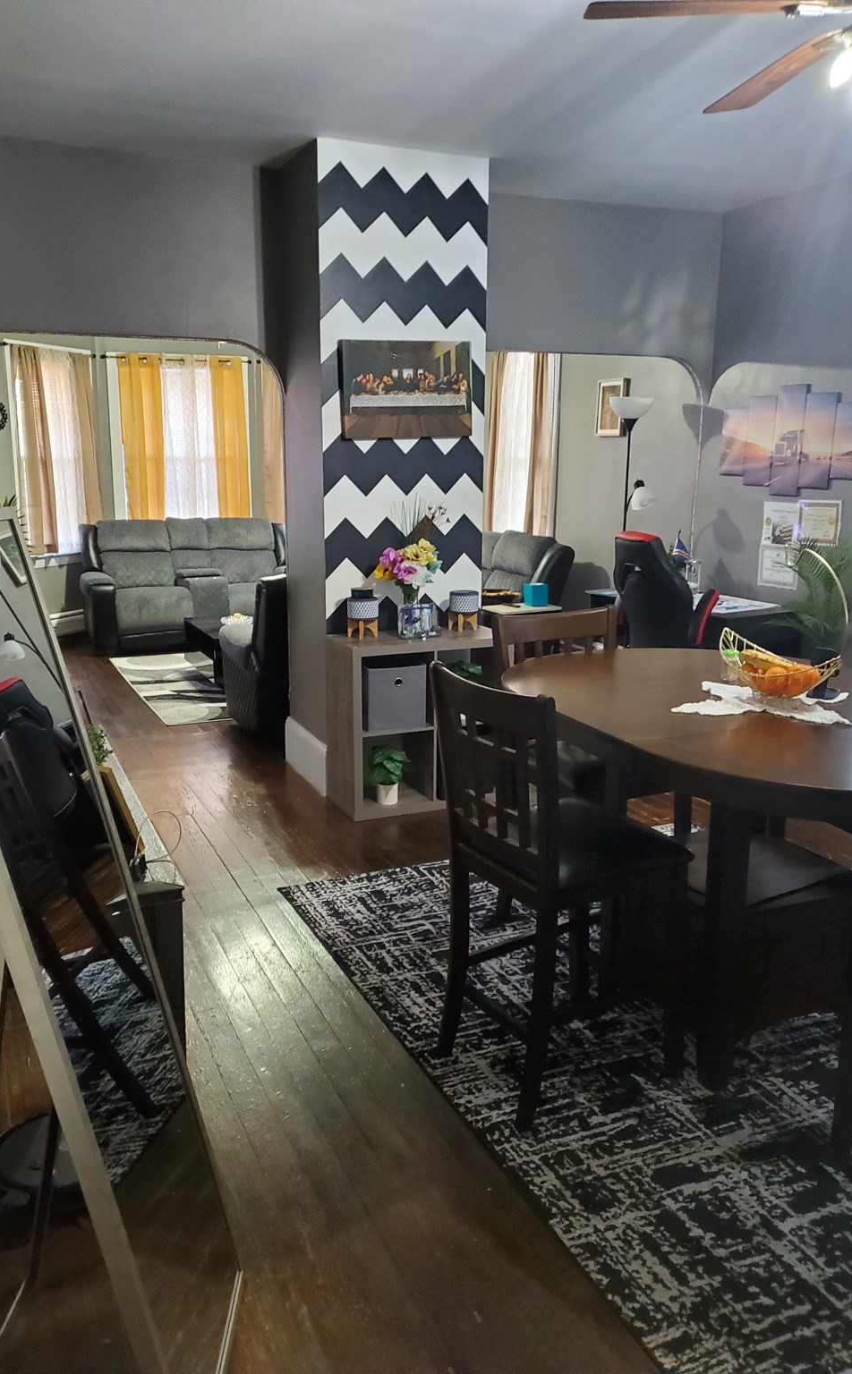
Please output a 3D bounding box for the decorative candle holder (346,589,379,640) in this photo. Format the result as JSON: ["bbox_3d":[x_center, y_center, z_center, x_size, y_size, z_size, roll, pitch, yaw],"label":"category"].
[{"bbox_3d":[-0.277,-0.326,4.541,0.137,0.209,0.137,1,13,0],"label":"decorative candle holder"}]

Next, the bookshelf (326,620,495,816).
[{"bbox_3d":[-0.028,0.144,4.670,0.757,0.761,0.353,-5,14,-23],"label":"bookshelf"}]

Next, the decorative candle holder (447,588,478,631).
[{"bbox_3d":[0.175,-0.348,4.729,0.136,0.173,0.136,1,13,0],"label":"decorative candle holder"}]

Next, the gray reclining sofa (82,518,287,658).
[{"bbox_3d":[-1.873,-0.906,8.554,1.851,0.985,0.965,-5,14,-23],"label":"gray reclining sofa"}]

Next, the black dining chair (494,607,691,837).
[{"bbox_3d":[0.531,0.312,3.344,0.463,1.055,0.517,-6,15,-24],"label":"black dining chair"}]

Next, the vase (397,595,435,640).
[{"bbox_3d":[-0.060,-0.318,4.557,0.149,0.189,0.134,-5,14,-23],"label":"vase"}]

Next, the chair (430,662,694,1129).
[{"bbox_3d":[0.345,0.478,2.631,0.522,1.055,0.468,-7,15,-30],"label":"chair"}]

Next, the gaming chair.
[{"bbox_3d":[1.187,-0.168,5.102,0.637,1.194,0.617,-9,17,-36],"label":"gaming chair"}]

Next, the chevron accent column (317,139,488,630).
[{"bbox_3d":[-0.202,-0.941,4.858,0.773,2.784,0.566,-5,14,-23],"label":"chevron accent column"}]

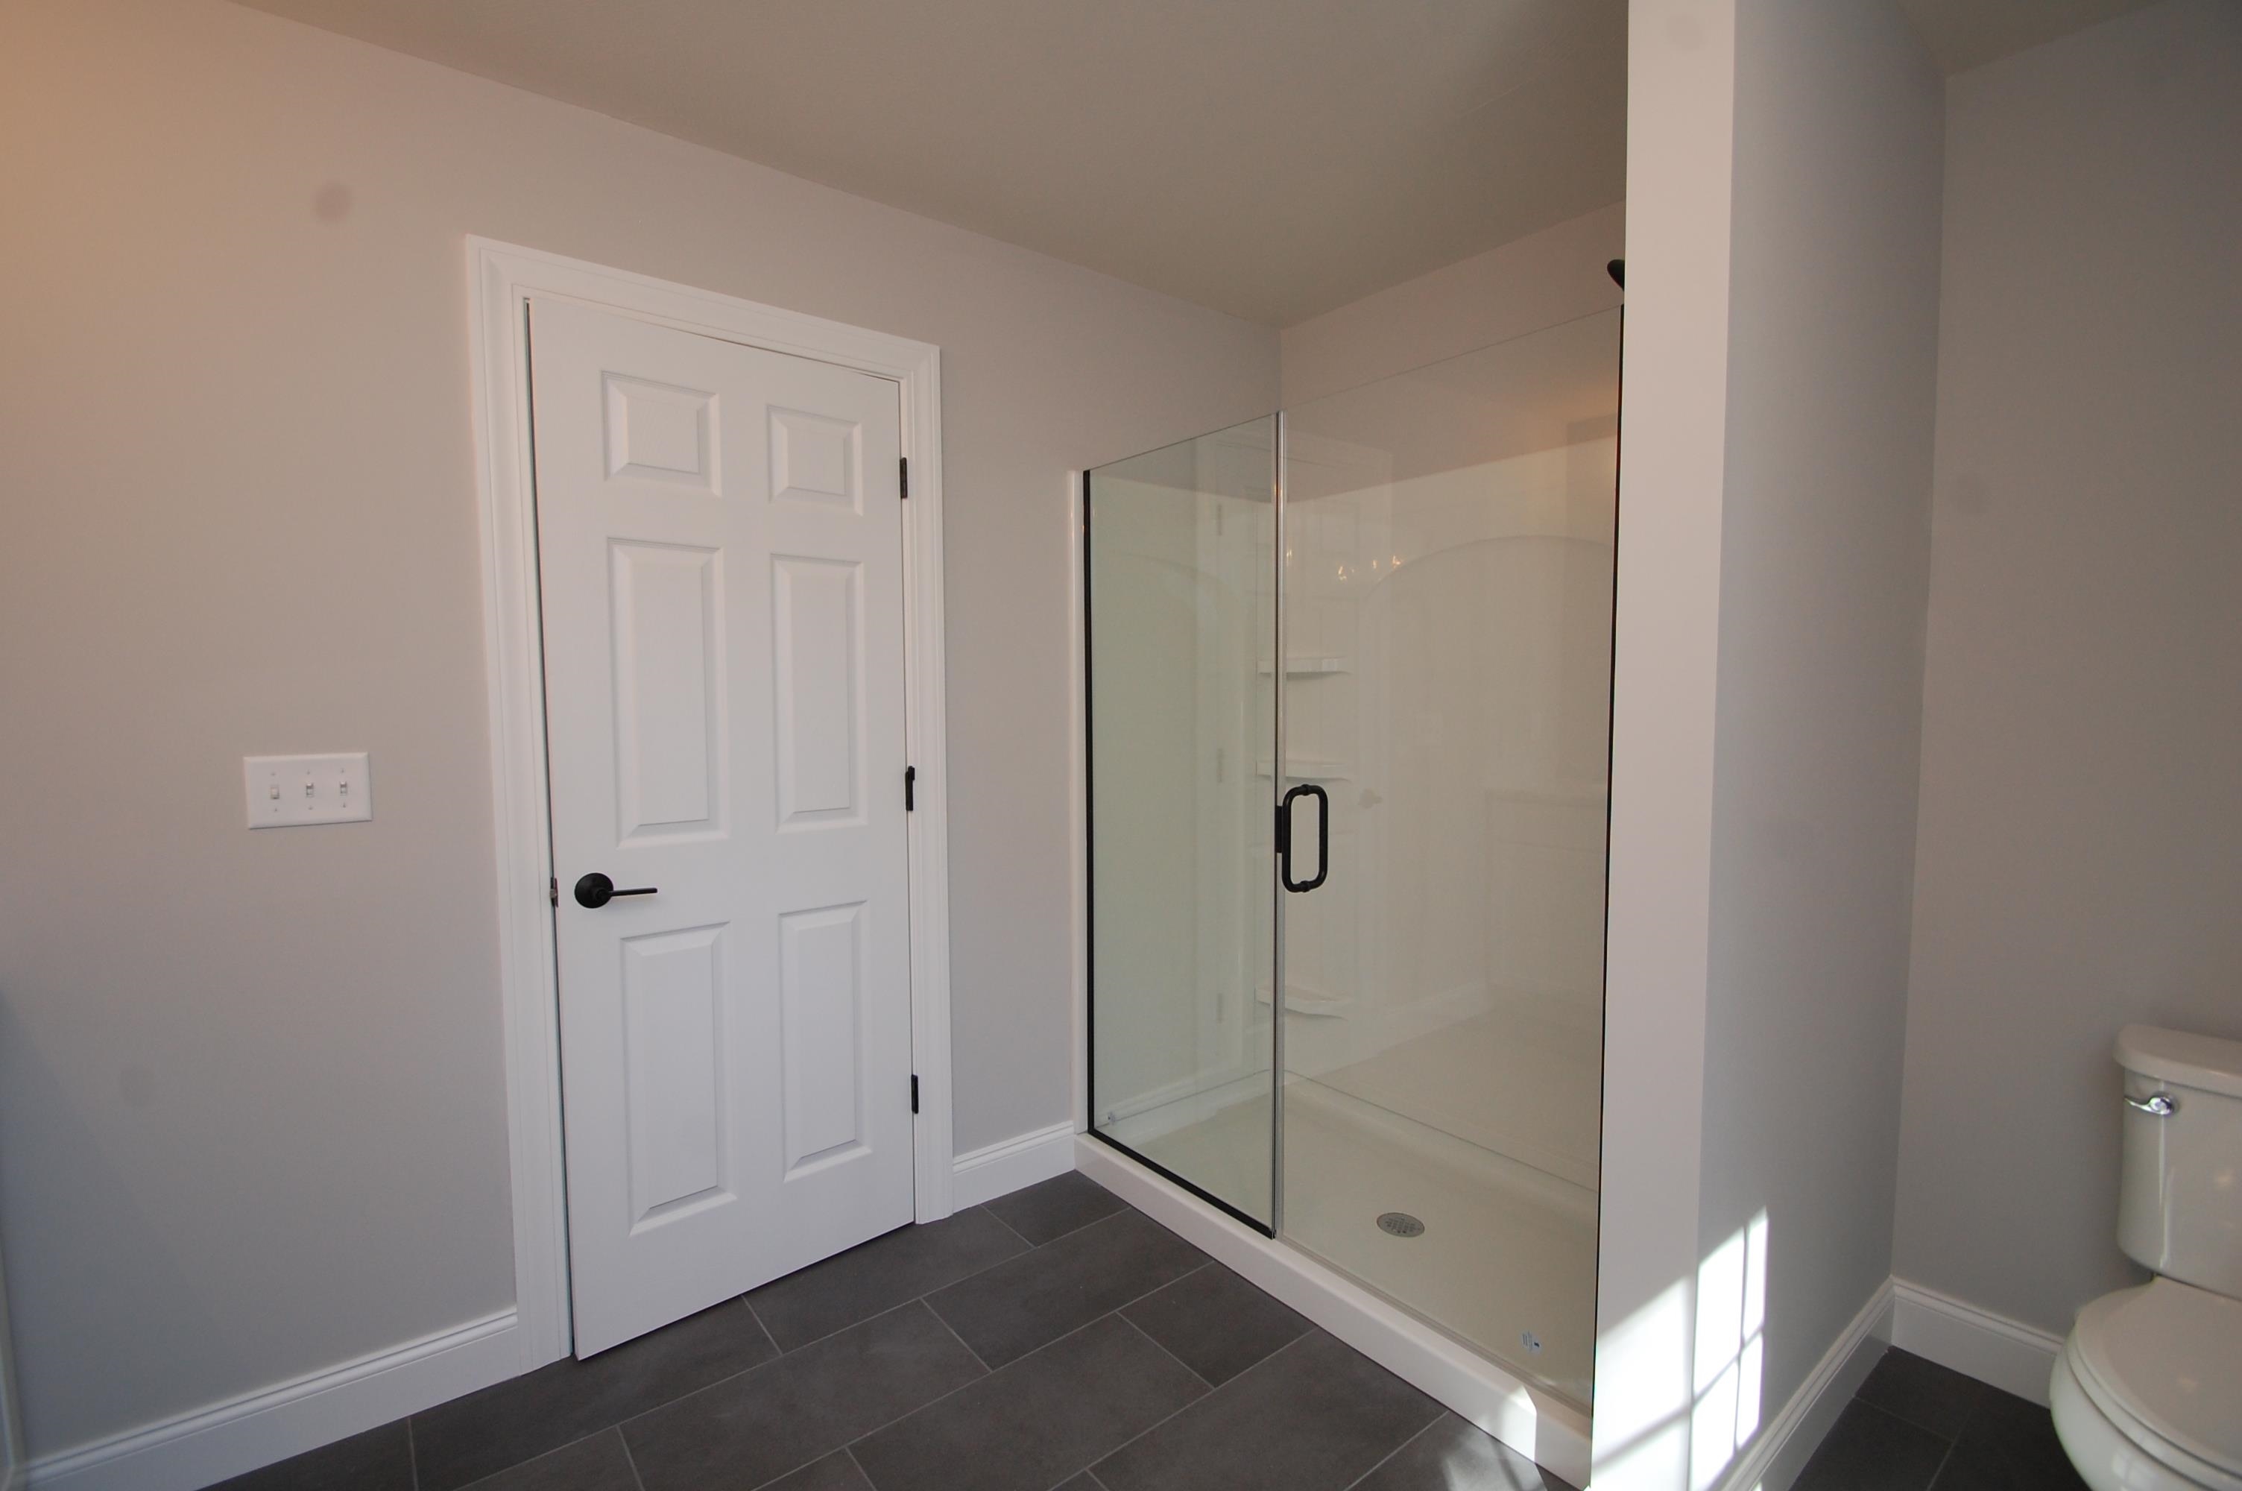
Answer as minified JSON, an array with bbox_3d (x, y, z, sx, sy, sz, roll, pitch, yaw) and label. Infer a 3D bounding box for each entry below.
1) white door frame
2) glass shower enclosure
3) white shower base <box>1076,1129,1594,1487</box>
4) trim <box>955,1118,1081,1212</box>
[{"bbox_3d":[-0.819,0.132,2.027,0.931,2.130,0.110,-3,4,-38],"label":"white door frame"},{"bbox_3d":[0.656,0.186,2.183,0.805,1.785,1.470,-3,4,-38],"label":"glass shower enclosure"},{"bbox_3d":[0.661,1.118,2.247,0.835,0.106,1.520,-3,4,-38],"label":"white shower base"},{"bbox_3d":[-0.270,1.107,2.451,0.379,0.140,0.025,-3,4,-38],"label":"trim"}]

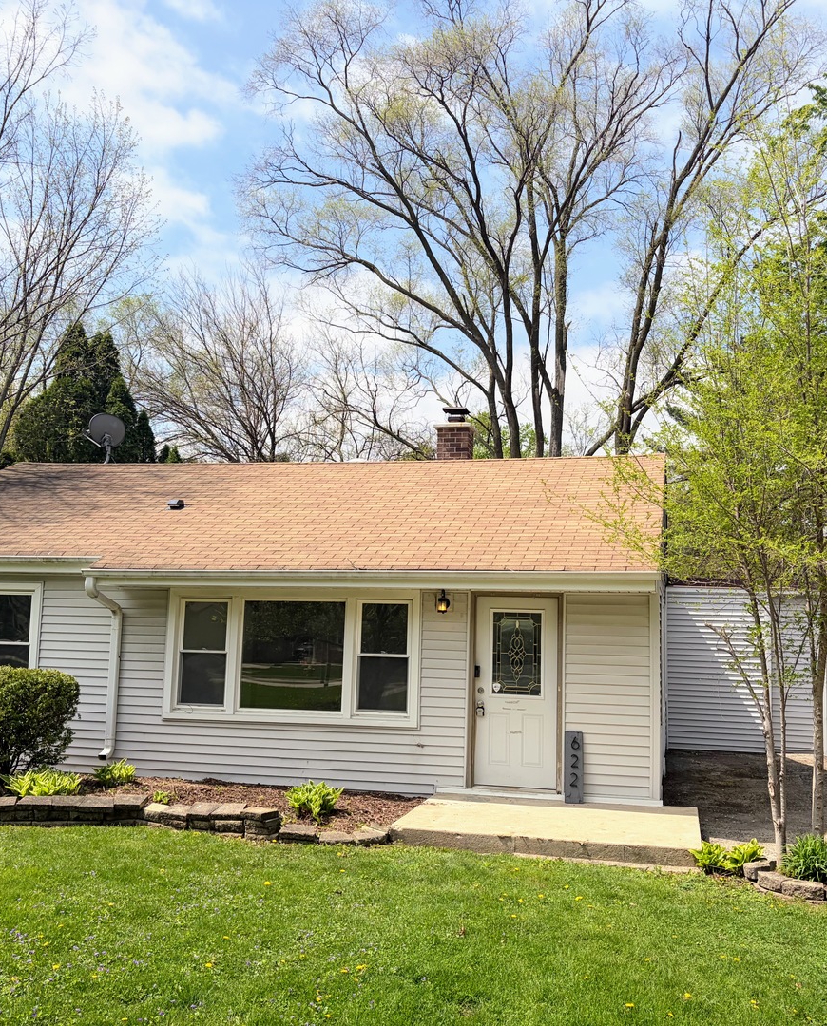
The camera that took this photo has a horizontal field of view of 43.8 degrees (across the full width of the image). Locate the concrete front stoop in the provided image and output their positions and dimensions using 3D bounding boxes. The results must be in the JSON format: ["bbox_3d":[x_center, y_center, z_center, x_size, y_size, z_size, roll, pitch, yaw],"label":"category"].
[{"bbox_3d":[1.284,2.917,9.583,2.660,0.170,2.250,0,-7,13],"label":"concrete front stoop"}]

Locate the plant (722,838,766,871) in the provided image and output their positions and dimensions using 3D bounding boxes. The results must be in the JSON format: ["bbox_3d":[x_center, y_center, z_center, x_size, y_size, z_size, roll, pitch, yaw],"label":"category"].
[{"bbox_3d":[2.629,2.724,8.192,0.340,0.280,0.340,0,-7,13],"label":"plant"}]

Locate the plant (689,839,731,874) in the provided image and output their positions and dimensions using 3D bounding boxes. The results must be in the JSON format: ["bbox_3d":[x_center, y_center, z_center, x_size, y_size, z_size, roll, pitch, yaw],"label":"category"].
[{"bbox_3d":[2.349,2.721,8.153,0.330,0.280,0.340,0,-7,13],"label":"plant"}]

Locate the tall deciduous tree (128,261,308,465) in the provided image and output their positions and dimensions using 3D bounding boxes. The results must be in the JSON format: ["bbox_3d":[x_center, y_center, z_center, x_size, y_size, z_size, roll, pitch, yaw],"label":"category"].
[{"bbox_3d":[-5.956,-1.013,30.441,5.900,13.100,5.600,0,-7,13],"label":"tall deciduous tree"}]

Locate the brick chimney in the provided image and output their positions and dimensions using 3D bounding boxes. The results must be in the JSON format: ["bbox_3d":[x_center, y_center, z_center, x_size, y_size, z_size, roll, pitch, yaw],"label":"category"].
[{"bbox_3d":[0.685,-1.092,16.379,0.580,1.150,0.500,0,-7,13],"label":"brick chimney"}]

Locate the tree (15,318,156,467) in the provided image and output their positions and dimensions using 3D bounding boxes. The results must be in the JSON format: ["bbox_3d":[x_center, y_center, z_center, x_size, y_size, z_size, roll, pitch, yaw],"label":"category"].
[{"bbox_3d":[-9.236,-0.110,27.963,4.400,10.500,4.200,0,-7,13],"label":"tree"}]

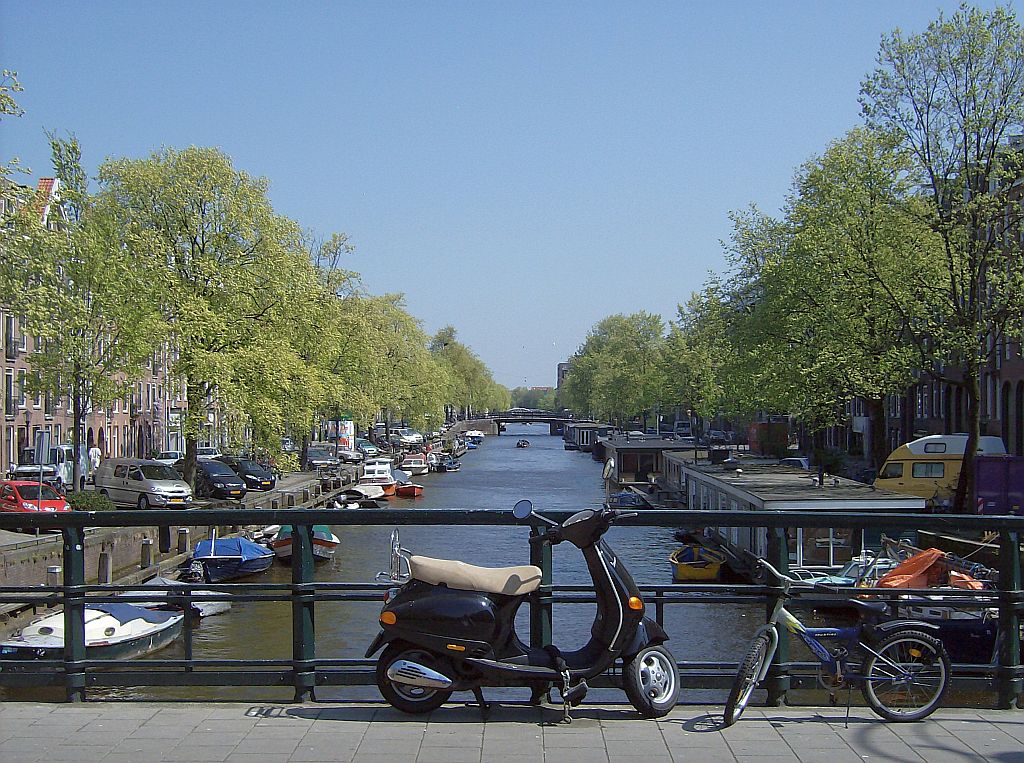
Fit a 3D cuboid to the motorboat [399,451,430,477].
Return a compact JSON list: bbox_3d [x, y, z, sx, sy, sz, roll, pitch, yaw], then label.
[{"bbox_3d":[-7.600,6.422,105.393,2.150,1.750,5.500,0,-1,-4],"label":"motorboat"}]

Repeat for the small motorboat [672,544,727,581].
[{"bbox_3d":[5.720,5.572,42.298,1.700,0.800,3.600,0,-1,6],"label":"small motorboat"}]

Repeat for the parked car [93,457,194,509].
[{"bbox_3d":[-14.373,3.920,52.740,4.750,1.920,1.820,-1,-1,44],"label":"parked car"}]

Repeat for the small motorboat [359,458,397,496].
[{"bbox_3d":[-8.050,5.761,82.202,2.250,2.150,6.200,0,-1,-3],"label":"small motorboat"}]

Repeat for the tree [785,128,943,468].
[{"bbox_3d":[14.181,-2.729,54.555,6.700,14.700,6.700,0,-1,0],"label":"tree"}]

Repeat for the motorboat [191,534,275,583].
[{"bbox_3d":[-8.500,5.450,41.500,1.600,1.350,4.000,-1,-2,33],"label":"motorboat"}]

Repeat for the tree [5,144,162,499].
[{"bbox_3d":[-16.200,-2.235,51.055,6.000,14.100,6.000,0,-1,0],"label":"tree"}]

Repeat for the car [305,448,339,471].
[{"bbox_3d":[-12.300,4.740,82.922,1.700,1.420,4.300,1,-1,-33],"label":"car"}]

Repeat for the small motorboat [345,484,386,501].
[{"bbox_3d":[-8.450,6.289,78.590,2.000,0.850,4.400,0,-1,-8],"label":"small motorboat"}]

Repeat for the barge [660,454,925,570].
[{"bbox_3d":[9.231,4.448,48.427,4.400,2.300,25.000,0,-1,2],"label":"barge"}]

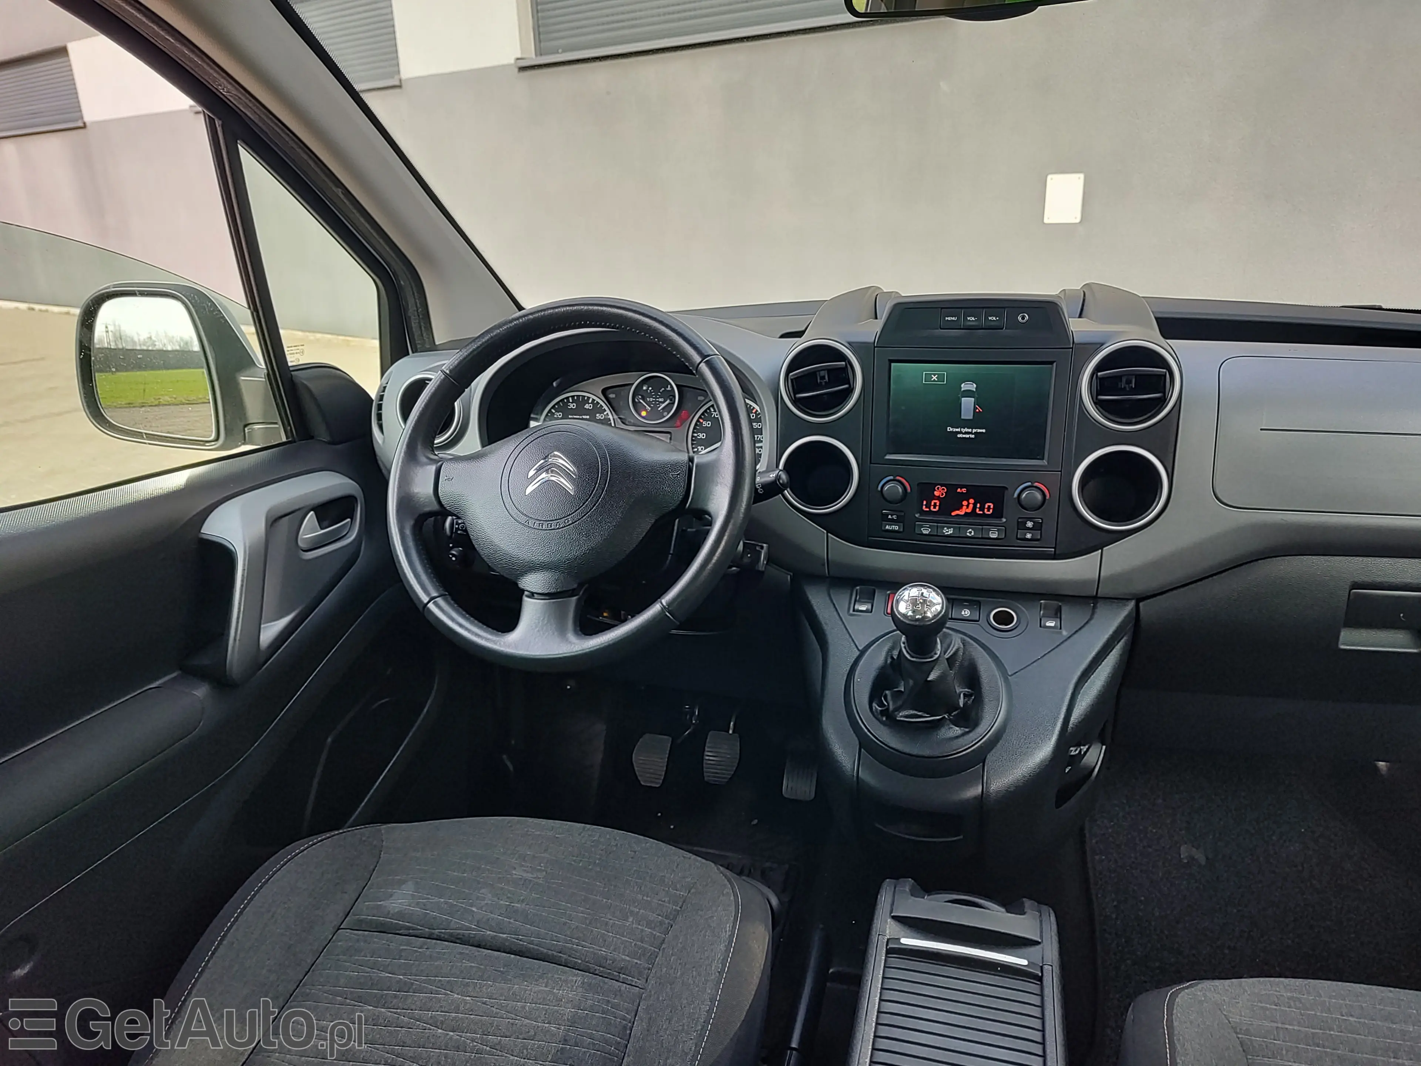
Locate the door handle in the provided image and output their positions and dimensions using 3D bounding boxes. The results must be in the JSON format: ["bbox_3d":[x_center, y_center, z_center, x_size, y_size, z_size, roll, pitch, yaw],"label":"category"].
[{"bbox_3d":[-0.446,-0.002,1.090,0.028,0.045,0.092,5,20,16],"label":"door handle"}]

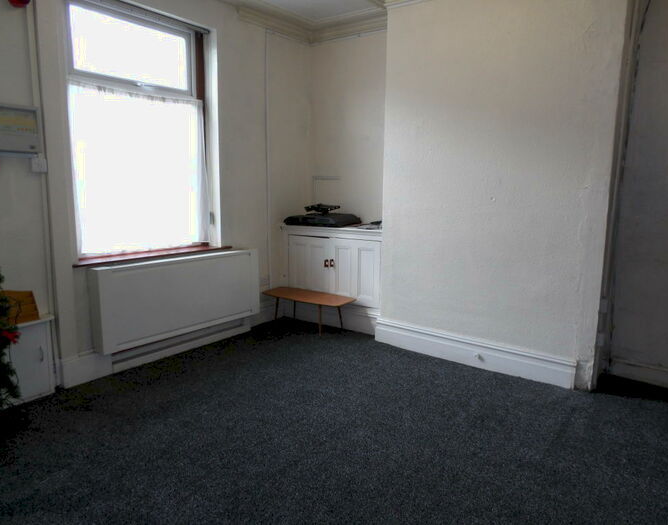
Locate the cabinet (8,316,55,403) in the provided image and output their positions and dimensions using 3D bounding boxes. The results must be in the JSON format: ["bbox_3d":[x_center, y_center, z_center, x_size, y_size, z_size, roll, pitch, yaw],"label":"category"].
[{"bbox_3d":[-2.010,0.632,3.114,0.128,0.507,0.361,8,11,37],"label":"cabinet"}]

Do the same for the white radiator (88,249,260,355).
[{"bbox_3d":[-1.208,0.258,3.953,0.163,0.605,1.469,8,11,37],"label":"white radiator"}]

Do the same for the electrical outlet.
[{"bbox_3d":[-1.889,-0.617,3.104,0.033,0.086,0.088,8,11,37],"label":"electrical outlet"}]

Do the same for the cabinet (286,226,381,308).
[{"bbox_3d":[0.079,-0.012,4.933,1.188,0.734,0.396,8,11,37],"label":"cabinet"}]

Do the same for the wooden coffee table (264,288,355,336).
[{"bbox_3d":[-0.258,0.489,4.816,0.959,0.311,0.334,7,11,34],"label":"wooden coffee table"}]

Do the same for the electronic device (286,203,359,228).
[{"bbox_3d":[-0.123,-0.484,4.955,0.730,0.202,0.445,8,11,37],"label":"electronic device"}]

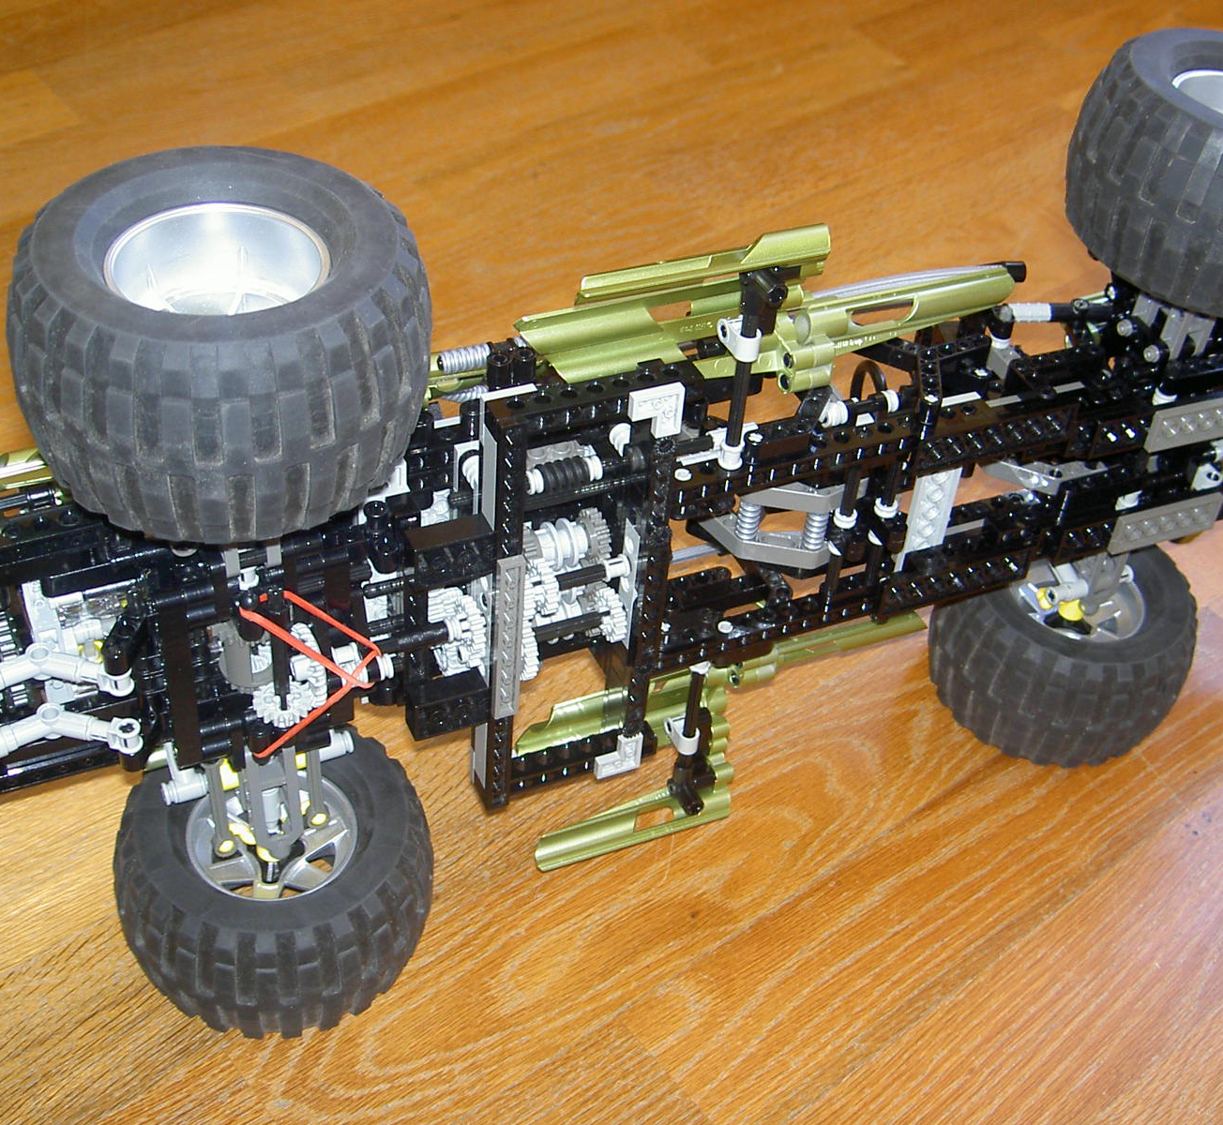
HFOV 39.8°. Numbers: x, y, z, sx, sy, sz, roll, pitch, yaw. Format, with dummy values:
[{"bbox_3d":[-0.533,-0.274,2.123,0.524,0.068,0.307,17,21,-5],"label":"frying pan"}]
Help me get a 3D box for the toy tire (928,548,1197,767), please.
[{"bbox_3d":[0.182,0.029,0.687,0.105,0.060,0.105,4,43,-4],"label":"toy tire"}]

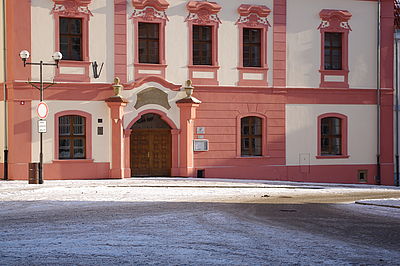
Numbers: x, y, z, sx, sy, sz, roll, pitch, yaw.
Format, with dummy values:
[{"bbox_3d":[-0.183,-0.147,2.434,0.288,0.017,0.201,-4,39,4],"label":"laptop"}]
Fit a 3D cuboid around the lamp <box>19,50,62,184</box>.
[{"bbox_3d":[-6.303,-0.624,36.200,1.750,5.313,0.400,0,0,-26],"label":"lamp"}]

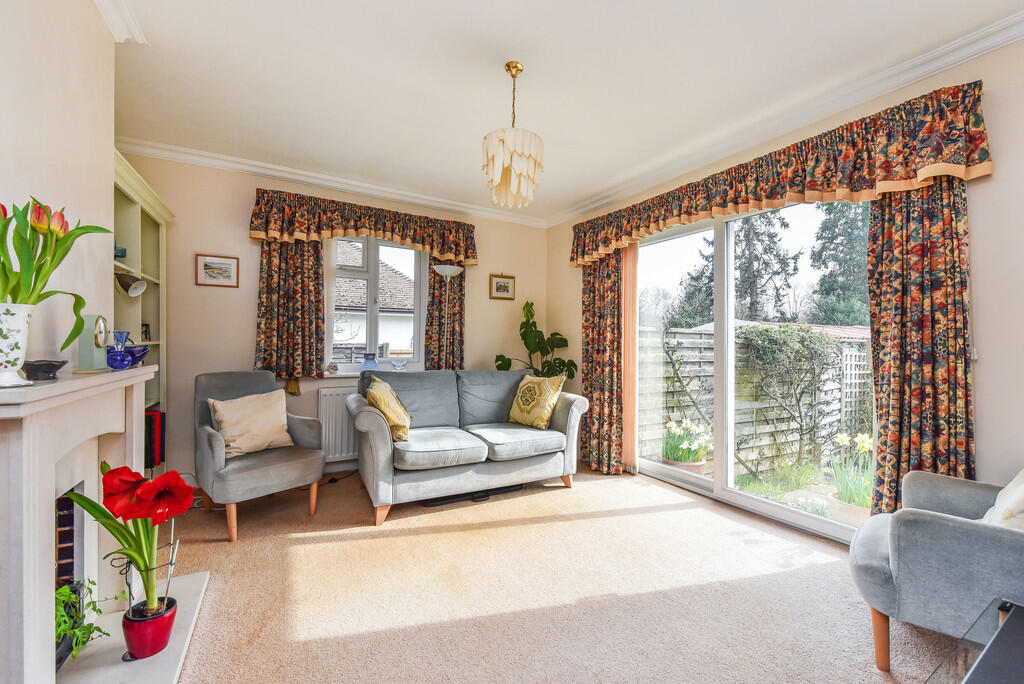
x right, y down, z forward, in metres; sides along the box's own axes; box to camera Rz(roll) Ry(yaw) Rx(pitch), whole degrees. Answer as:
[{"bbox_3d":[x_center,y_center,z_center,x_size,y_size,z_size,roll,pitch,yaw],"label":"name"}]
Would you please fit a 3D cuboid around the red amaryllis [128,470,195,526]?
[{"bbox_3d":[-1.173,0.524,1.333,0.143,0.187,0.169,0,0,30],"label":"red amaryllis"}]

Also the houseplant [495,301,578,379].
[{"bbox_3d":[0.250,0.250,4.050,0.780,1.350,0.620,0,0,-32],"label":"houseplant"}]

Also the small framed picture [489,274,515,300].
[{"bbox_3d":[-0.099,-0.580,4.253,0.316,0.261,0.020,0,0,-32],"label":"small framed picture"}]

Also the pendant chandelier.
[{"bbox_3d":[0.005,-1.018,1.965,0.295,0.700,0.295,0,0,0],"label":"pendant chandelier"}]

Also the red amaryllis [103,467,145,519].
[{"bbox_3d":[-1.292,0.507,1.336,0.138,0.182,0.153,0,0,-23],"label":"red amaryllis"}]

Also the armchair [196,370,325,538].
[{"bbox_3d":[-1.615,0.660,2.555,0.690,0.875,0.610,0,0,41],"label":"armchair"}]

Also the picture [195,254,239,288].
[{"bbox_3d":[-2.181,-0.518,2.958,0.261,0.228,0.020,0,0,-32],"label":"picture"}]

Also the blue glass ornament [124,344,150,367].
[{"bbox_3d":[-1.508,0.054,1.580,0.120,0.088,0.120,0,0,-31],"label":"blue glass ornament"}]

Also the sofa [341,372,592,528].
[{"bbox_3d":[-0.345,0.665,3.075,1.700,0.870,0.840,0,0,-27],"label":"sofa"}]

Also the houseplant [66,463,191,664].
[{"bbox_3d":[-1.266,0.732,1.339,0.307,0.629,0.256,0,0,-32],"label":"houseplant"}]

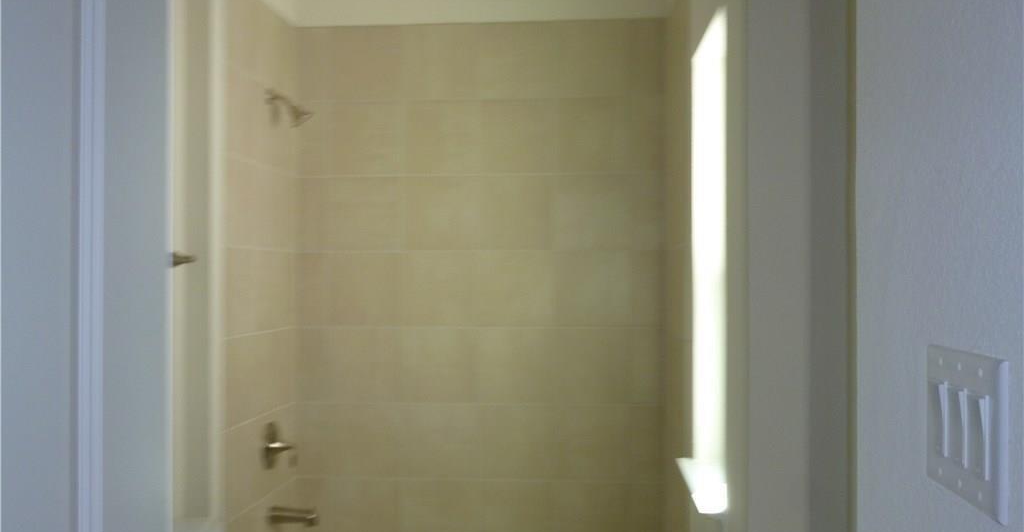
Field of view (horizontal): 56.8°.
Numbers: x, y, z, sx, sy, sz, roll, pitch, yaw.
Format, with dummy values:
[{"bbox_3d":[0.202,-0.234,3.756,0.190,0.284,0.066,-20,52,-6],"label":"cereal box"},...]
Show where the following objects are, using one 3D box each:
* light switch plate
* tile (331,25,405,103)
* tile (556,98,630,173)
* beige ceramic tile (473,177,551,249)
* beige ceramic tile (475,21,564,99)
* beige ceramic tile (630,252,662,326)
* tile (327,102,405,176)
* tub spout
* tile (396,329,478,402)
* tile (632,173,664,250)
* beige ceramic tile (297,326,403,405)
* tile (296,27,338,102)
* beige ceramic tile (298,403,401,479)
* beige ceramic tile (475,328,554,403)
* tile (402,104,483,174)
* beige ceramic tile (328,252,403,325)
[{"bbox_3d":[0.377,0.134,0.792,0.010,0.123,0.168,0,0,5],"label":"light switch plate"},{"bbox_3d":[-0.592,-0.823,3.863,0.309,0.303,0.010,0,-1,5],"label":"tile"},{"bbox_3d":[0.325,-0.521,3.783,0.301,0.301,0.012,0,0,5],"label":"tile"},{"bbox_3d":[0.010,-0.215,3.807,0.305,0.303,0.010,0,-1,5],"label":"beige ceramic tile"},{"bbox_3d":[0.030,-0.825,3.803,0.338,0.305,0.010,0,0,5],"label":"beige ceramic tile"},{"bbox_3d":[0.535,0.093,3.755,0.130,0.293,0.010,0,0,5],"label":"beige ceramic tile"},{"bbox_3d":[-0.591,-0.515,3.858,0.309,0.303,0.010,0,-1,5],"label":"tile"},{"bbox_3d":[-0.826,0.939,3.557,0.176,0.072,0.055,0,0,5],"label":"tub spout"},{"bbox_3d":[-0.301,0.403,3.835,0.311,0.303,0.012,0,0,5],"label":"tile"},{"bbox_3d":[0.541,-0.215,3.764,0.131,0.303,0.010,0,-1,5],"label":"tile"},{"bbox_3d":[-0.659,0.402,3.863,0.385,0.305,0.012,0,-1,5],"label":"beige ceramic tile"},{"bbox_3d":[-0.799,-0.826,3.874,0.167,0.307,0.010,0,0,5],"label":"tile"},{"bbox_3d":[-0.660,0.709,3.846,0.421,0.303,0.010,0,-1,5],"label":"beige ceramic tile"},{"bbox_3d":[0.011,0.400,3.804,0.305,0.305,0.012,0,-1,5],"label":"beige ceramic tile"},{"bbox_3d":[-0.281,-0.515,3.828,0.310,0.291,0.010,0,0,5],"label":"tile"},{"bbox_3d":[-0.597,0.092,3.863,0.306,0.300,0.012,0,0,5],"label":"beige ceramic tile"}]

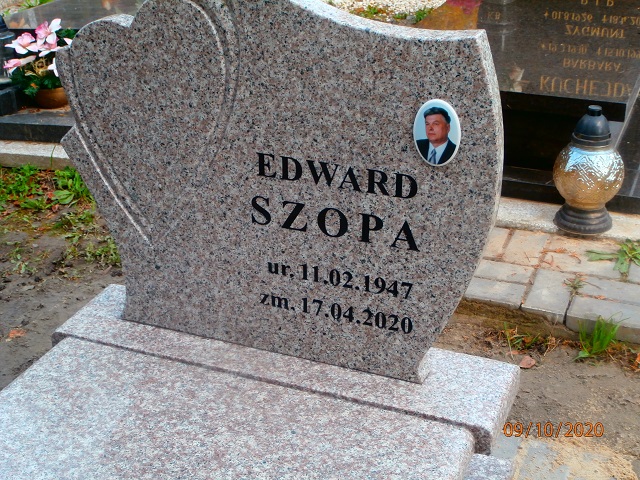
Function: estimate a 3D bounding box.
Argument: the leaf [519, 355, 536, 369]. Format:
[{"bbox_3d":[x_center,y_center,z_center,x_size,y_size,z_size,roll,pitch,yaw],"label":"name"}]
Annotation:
[{"bbox_3d":[0.454,0.267,2.298,0.036,0.012,0.042,0,27,0],"label":"leaf"}]

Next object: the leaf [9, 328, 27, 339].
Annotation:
[{"bbox_3d":[-0.693,0.215,2.414,0.040,0.012,0.033,0,27,0],"label":"leaf"}]

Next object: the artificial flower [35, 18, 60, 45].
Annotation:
[{"bbox_3d":[-0.890,-0.683,3.450,0.082,0.080,0.065,-2,27,-4],"label":"artificial flower"}]

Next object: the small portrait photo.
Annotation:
[{"bbox_3d":[0.180,-0.163,1.618,0.077,0.111,0.008,10,28,19],"label":"small portrait photo"}]

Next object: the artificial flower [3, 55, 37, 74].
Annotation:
[{"bbox_3d":[-0.992,-0.580,3.480,0.105,0.060,0.075,14,30,27],"label":"artificial flower"}]

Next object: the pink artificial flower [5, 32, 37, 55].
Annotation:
[{"bbox_3d":[-0.980,-0.645,3.460,0.105,0.068,0.075,2,27,4],"label":"pink artificial flower"}]

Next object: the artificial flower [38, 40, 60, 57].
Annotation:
[{"bbox_3d":[-0.888,-0.629,3.460,0.075,0.050,0.060,-5,27,-9],"label":"artificial flower"}]

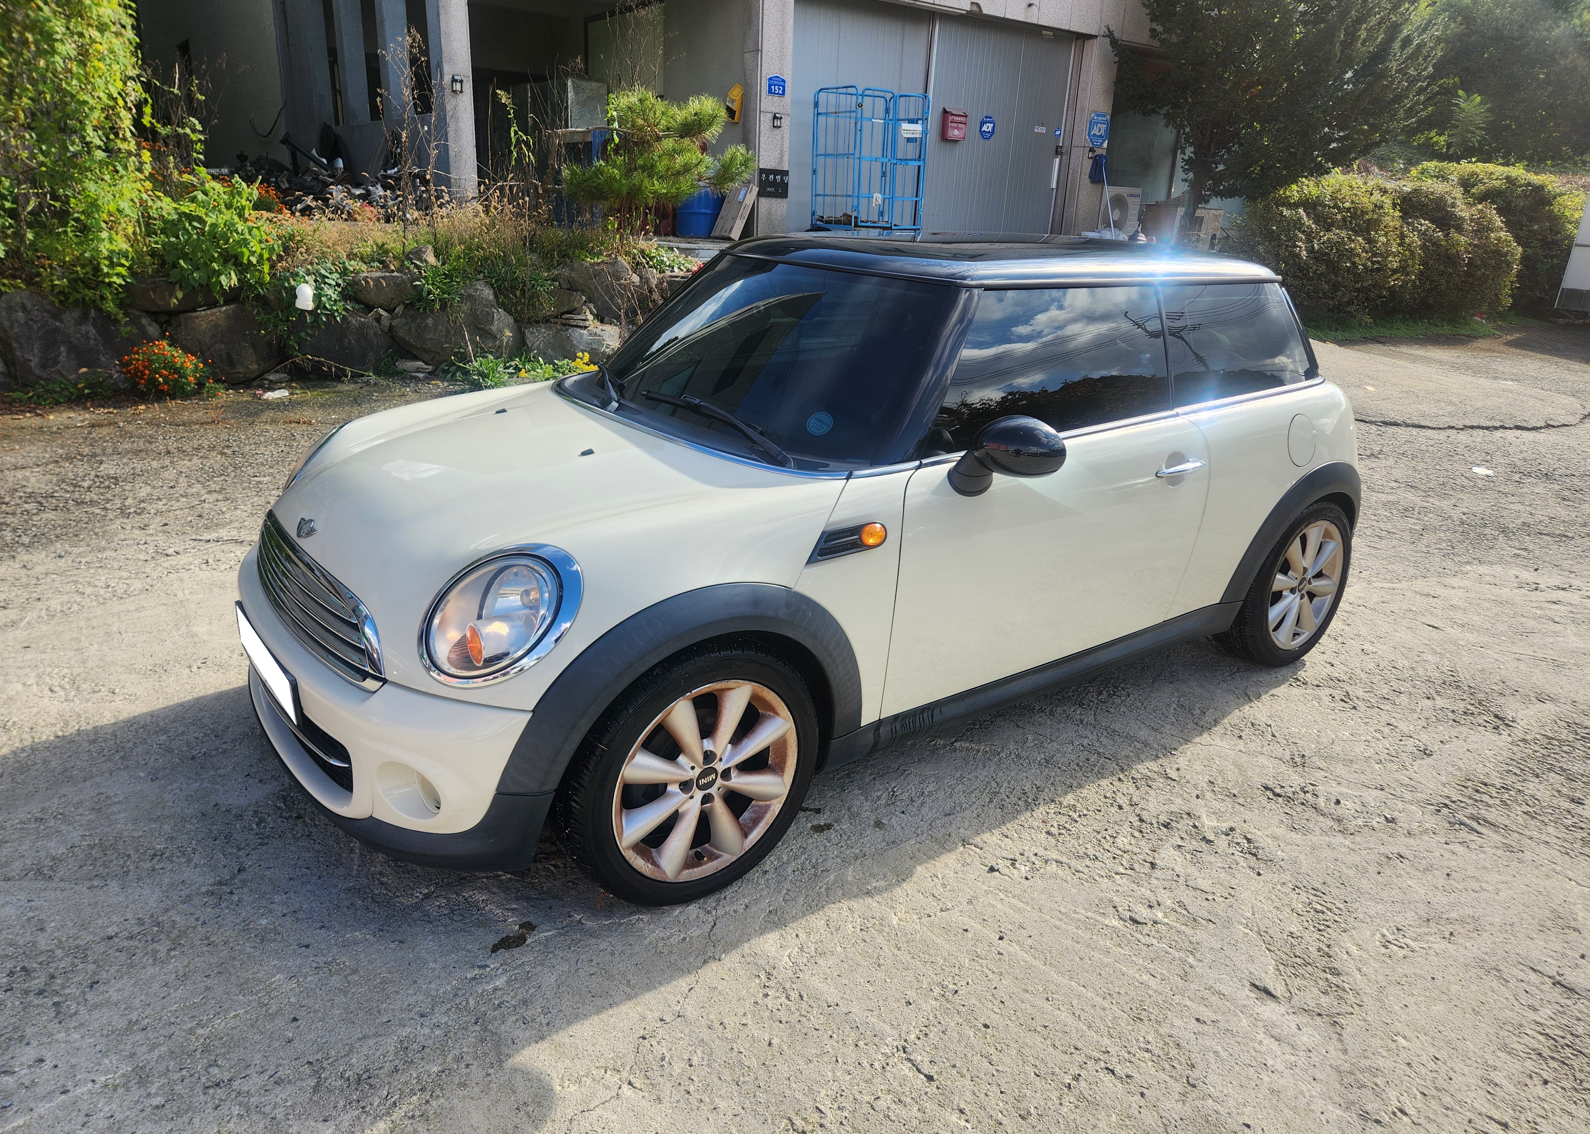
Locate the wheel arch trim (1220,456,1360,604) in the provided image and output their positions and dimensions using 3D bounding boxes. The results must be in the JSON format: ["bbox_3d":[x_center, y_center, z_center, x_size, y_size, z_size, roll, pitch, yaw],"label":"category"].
[{"bbox_3d":[1.729,-0.175,3.658,0.940,0.430,0.160,-12,23,-35],"label":"wheel arch trim"}]

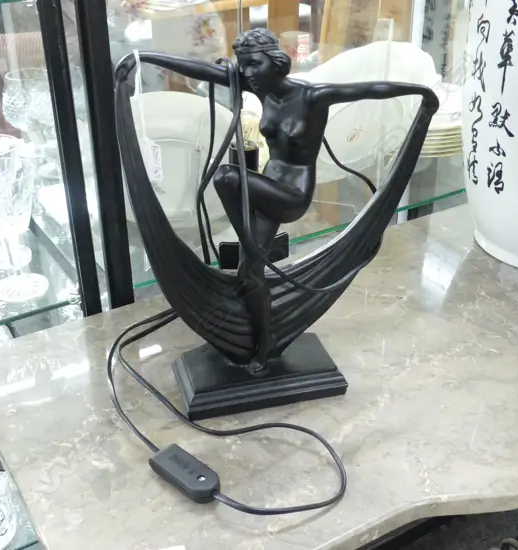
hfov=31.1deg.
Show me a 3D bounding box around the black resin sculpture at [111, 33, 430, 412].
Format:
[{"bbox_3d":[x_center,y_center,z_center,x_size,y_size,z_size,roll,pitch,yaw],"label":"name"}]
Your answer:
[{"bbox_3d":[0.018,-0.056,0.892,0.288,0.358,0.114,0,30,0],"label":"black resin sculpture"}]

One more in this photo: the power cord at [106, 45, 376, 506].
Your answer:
[{"bbox_3d":[-0.021,-0.026,0.885,0.294,0.364,0.329,0,30,0],"label":"power cord"}]

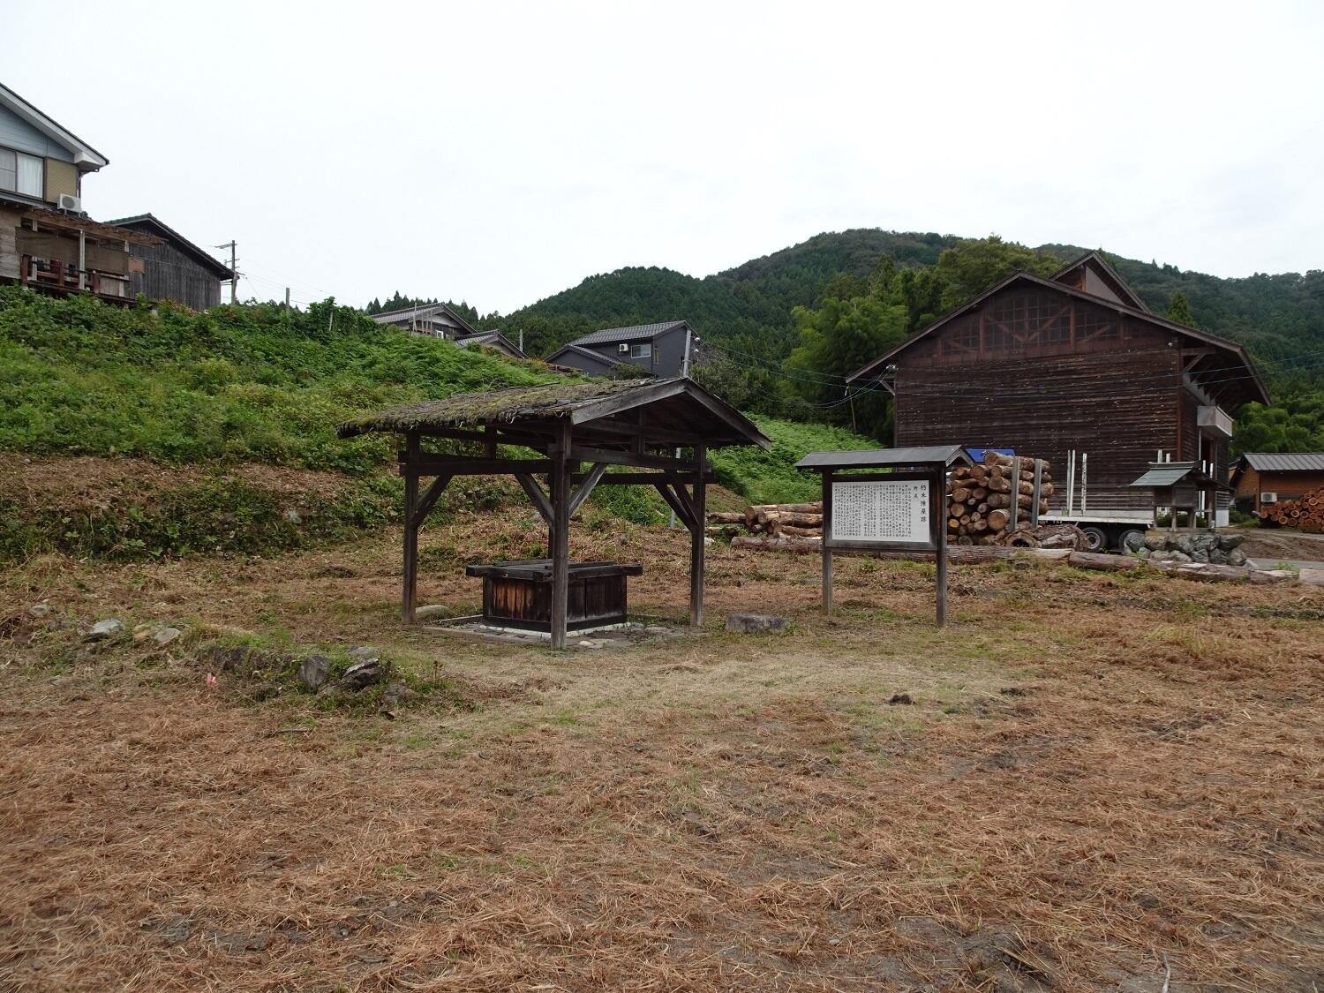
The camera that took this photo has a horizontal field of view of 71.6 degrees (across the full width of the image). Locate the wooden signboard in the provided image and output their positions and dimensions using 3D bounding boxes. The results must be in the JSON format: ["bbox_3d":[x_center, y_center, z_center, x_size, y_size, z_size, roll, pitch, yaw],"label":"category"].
[{"bbox_3d":[3.150,0.546,13.240,2.420,2.460,0.860,0,-1,43],"label":"wooden signboard"}]

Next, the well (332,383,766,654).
[{"bbox_3d":[-1.390,0.140,12.360,4.230,3.180,3.940,0,-1,38],"label":"well"}]

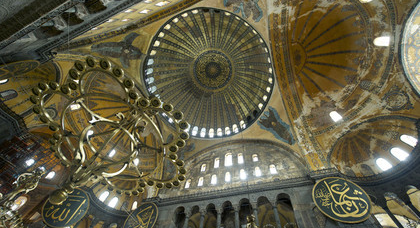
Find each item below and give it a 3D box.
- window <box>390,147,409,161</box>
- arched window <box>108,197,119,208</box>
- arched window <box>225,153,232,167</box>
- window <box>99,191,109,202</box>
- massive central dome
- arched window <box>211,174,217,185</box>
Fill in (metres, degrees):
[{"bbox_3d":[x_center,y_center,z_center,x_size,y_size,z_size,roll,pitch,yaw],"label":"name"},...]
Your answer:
[{"bbox_3d":[31.313,6.589,26.980,0.355,2.537,1.320,15,-61,-2],"label":"window"},{"bbox_3d":[-24.051,22.150,40.983,1.320,2.537,0.355,36,-64,-13],"label":"arched window"},{"bbox_3d":[4.582,11.345,40.651,1.785,4.284,0.408,-16,-63,15],"label":"arched window"},{"bbox_3d":[-27.349,21.174,42.443,0.408,2.856,1.530,-25,-66,19],"label":"window"},{"bbox_3d":[-0.241,-10.490,46.259,32.538,15.810,32.538,3,-60,5],"label":"massive central dome"},{"bbox_3d":[0.930,14.818,37.102,1.275,2.601,0.408,-16,-63,15],"label":"arched window"}]

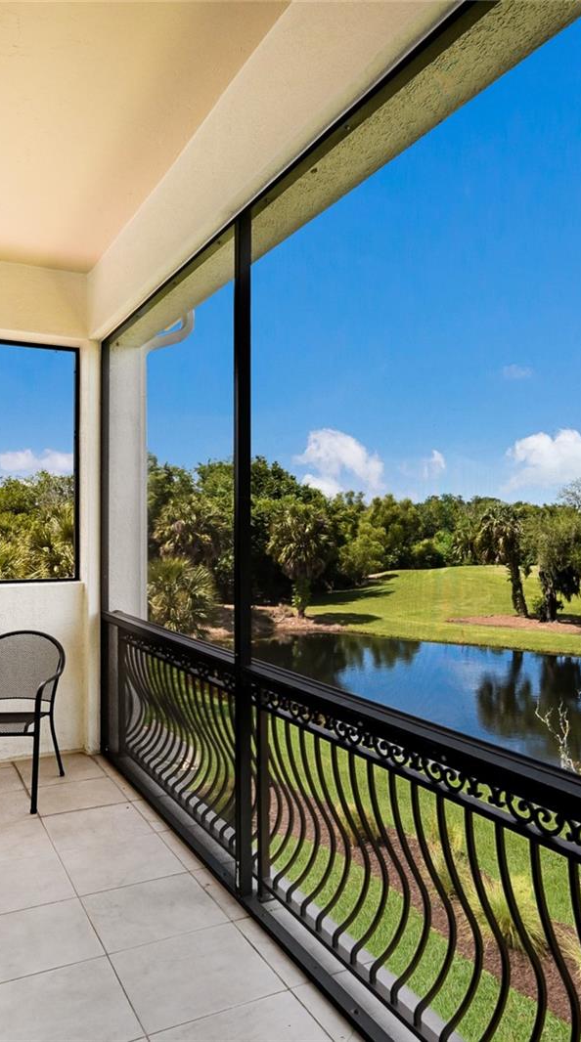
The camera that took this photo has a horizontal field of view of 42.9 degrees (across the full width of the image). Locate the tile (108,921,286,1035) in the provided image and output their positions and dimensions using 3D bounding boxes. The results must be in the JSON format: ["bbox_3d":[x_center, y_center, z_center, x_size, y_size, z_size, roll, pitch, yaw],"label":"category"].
[{"bbox_3d":[-0.311,1.475,2.405,0.456,0.012,0.452,0,0,-28],"label":"tile"}]

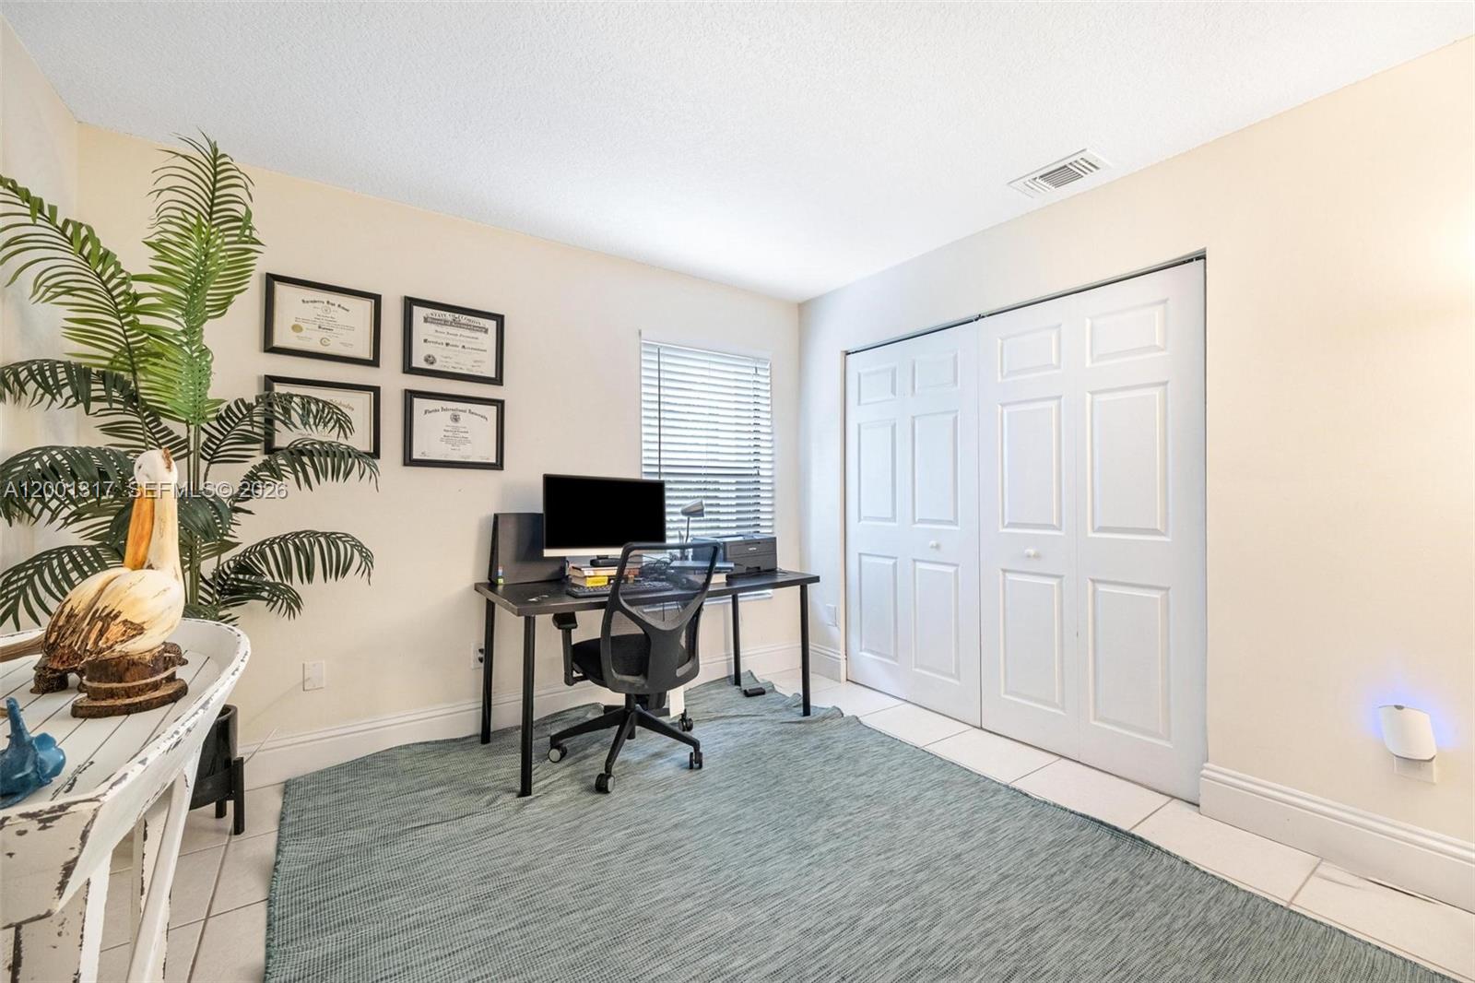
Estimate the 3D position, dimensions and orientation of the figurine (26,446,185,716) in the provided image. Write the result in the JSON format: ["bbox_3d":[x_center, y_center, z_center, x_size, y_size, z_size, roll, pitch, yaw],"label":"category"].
[{"bbox_3d":[-0.980,0.131,0.906,0.130,0.405,0.190,0,0,7],"label":"figurine"}]

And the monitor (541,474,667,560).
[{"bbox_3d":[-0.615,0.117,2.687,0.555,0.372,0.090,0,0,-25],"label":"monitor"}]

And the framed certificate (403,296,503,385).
[{"bbox_3d":[-1.291,-0.680,2.634,0.417,0.338,0.022,0,0,-35],"label":"framed certificate"}]

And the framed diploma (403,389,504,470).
[{"bbox_3d":[-1.290,-0.274,2.632,0.418,0.336,0.022,0,0,-35],"label":"framed diploma"}]

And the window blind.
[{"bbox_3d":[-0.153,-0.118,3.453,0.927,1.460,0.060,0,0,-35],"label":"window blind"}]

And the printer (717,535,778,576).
[{"bbox_3d":[-0.020,0.352,3.286,0.356,0.183,0.360,0,0,-35],"label":"printer"}]

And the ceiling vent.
[{"bbox_3d":[1.282,-1.253,2.289,0.205,0.020,0.300,0,0,-36],"label":"ceiling vent"}]

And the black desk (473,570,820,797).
[{"bbox_3d":[-0.403,0.798,2.831,1.500,0.730,0.750,0,0,-35],"label":"black desk"}]

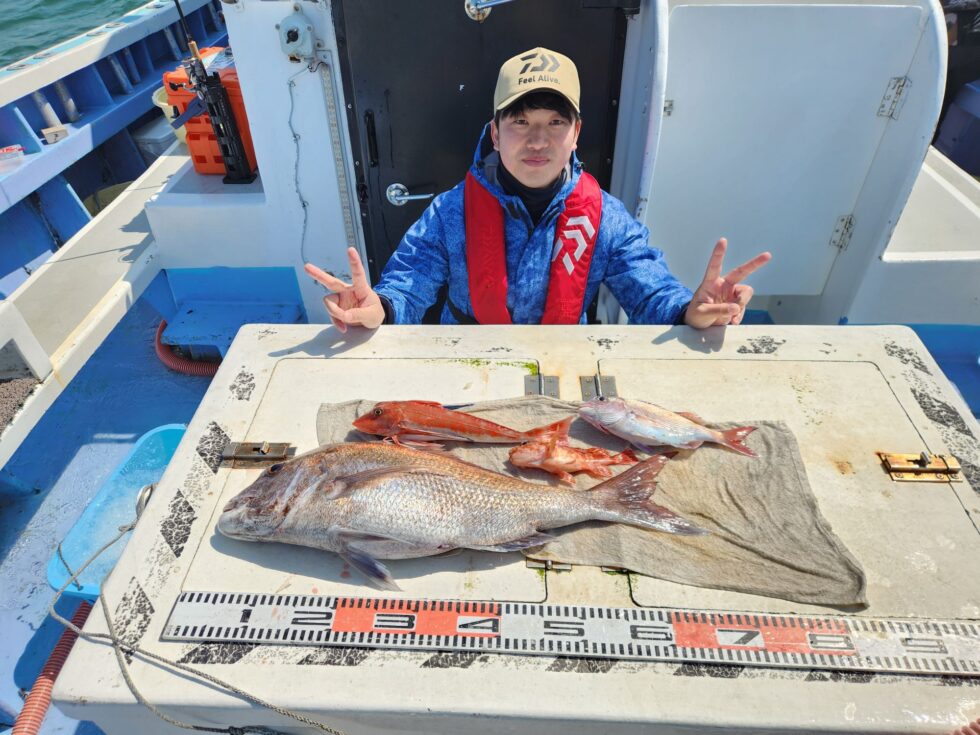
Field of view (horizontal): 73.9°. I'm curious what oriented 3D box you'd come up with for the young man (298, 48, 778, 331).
[{"bbox_3d":[0.097,-0.141,1.403,0.800,1.020,0.520,1,40,2],"label":"young man"}]

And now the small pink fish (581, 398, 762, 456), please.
[{"bbox_3d":[0.260,0.081,0.960,0.252,0.047,0.080,11,50,10],"label":"small pink fish"}]

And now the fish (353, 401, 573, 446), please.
[{"bbox_3d":[-0.045,0.083,0.958,0.325,0.072,0.058,1,-3,2],"label":"fish"}]

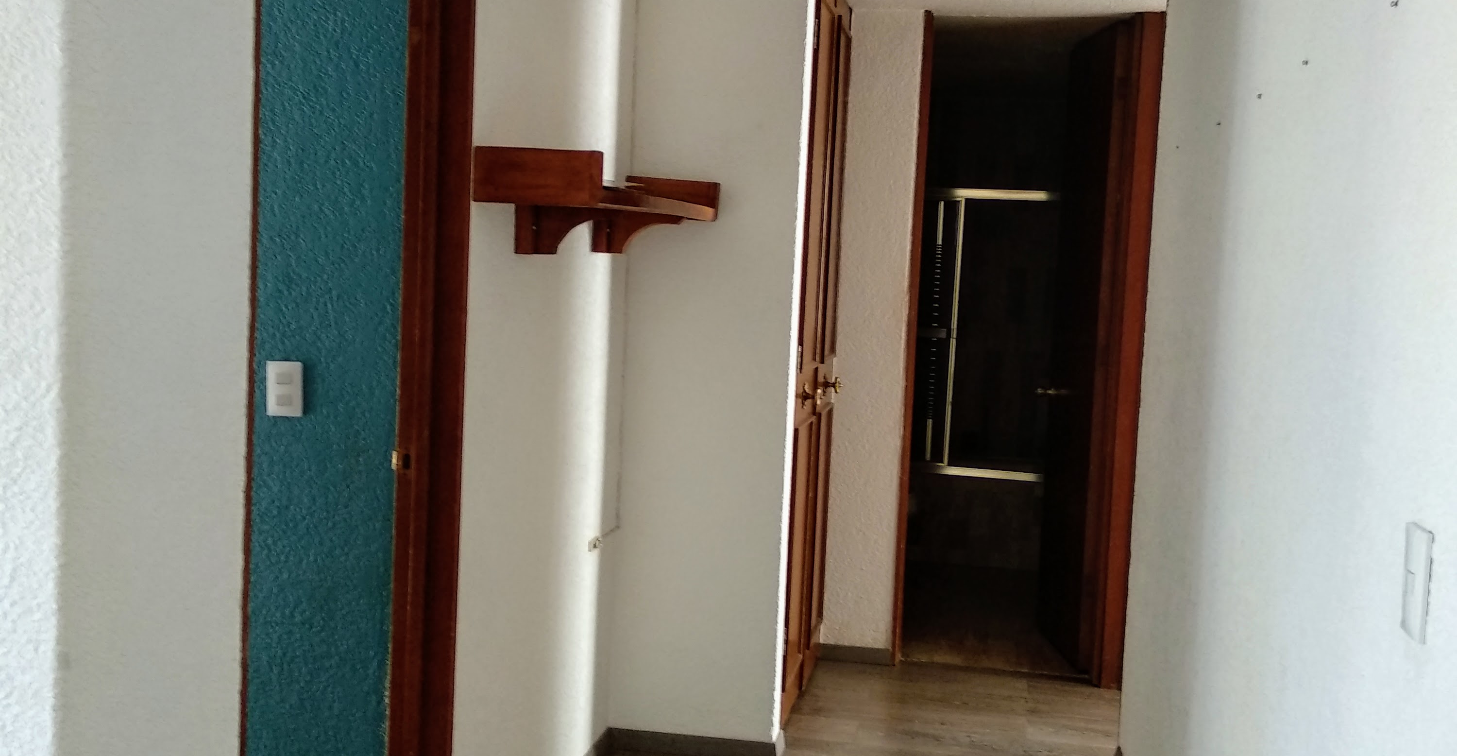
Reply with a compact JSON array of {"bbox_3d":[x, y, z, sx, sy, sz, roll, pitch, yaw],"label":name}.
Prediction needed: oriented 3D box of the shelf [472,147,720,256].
[{"bbox_3d":[-0.274,-0.409,3.582,0.271,0.221,1.266,3,5,10],"label":"shelf"}]

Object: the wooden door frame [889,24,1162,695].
[{"bbox_3d":[1.084,-0.096,5.330,0.828,2.402,0.130,3,5,10],"label":"wooden door frame"}]

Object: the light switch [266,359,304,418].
[{"bbox_3d":[-0.928,0.024,3.055,0.080,0.115,0.011,3,5,10],"label":"light switch"}]

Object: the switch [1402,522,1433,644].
[{"bbox_3d":[0.716,0.212,1.526,0.010,0.112,0.073,3,5,10],"label":"switch"}]

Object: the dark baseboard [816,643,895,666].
[{"bbox_3d":[0.481,1.038,5.479,0.280,0.064,0.013,3,5,10],"label":"dark baseboard"}]

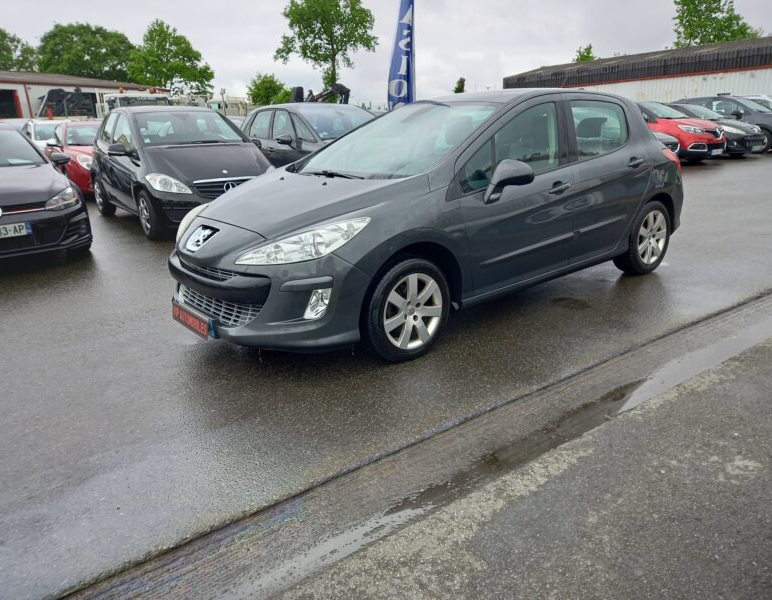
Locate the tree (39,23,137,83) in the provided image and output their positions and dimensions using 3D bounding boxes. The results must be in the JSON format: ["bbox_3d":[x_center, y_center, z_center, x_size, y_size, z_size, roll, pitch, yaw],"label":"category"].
[{"bbox_3d":[-25.918,-18.889,50.847,7.941,10.106,7.544,-10,19,-24],"label":"tree"}]

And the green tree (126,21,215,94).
[{"bbox_3d":[-17.506,-17.977,47.939,6.715,9.504,6.379,-8,18,-17],"label":"green tree"}]

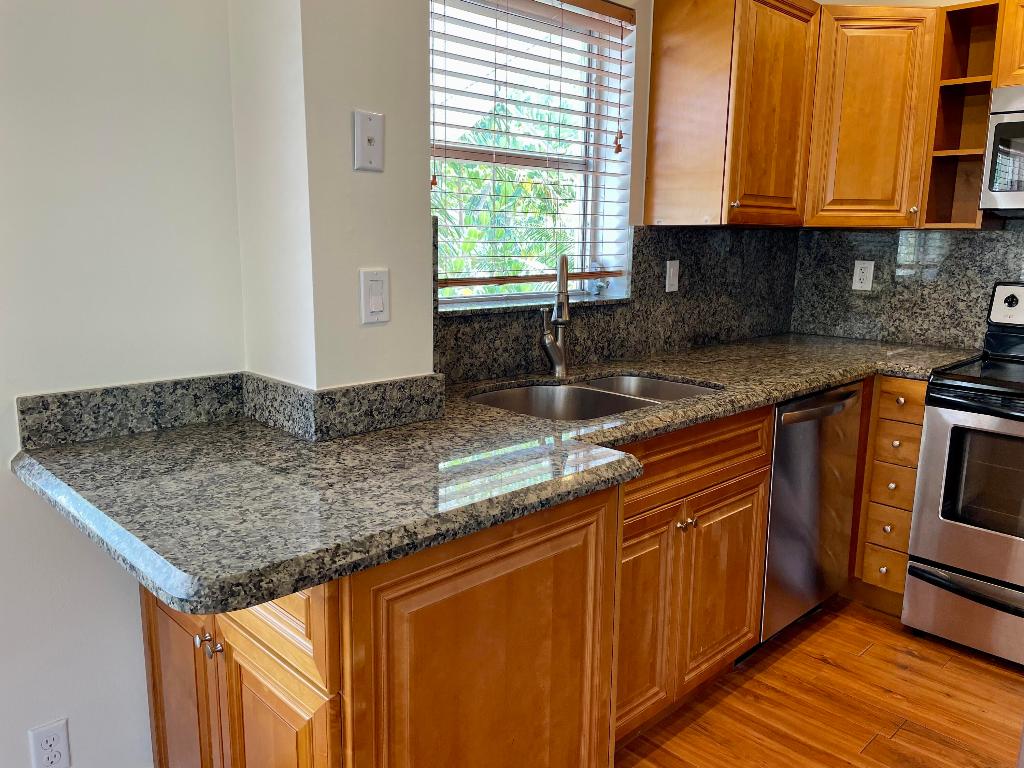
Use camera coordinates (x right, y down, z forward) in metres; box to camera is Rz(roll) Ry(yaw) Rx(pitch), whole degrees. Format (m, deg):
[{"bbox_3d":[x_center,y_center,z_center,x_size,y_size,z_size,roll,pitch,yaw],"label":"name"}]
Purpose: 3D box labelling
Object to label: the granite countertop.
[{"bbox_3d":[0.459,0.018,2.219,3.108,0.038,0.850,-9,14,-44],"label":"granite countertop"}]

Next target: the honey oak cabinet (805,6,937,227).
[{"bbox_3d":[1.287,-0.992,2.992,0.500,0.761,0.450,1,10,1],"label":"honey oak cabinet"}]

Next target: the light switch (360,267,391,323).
[{"bbox_3d":[-0.280,-0.181,1.581,0.070,0.114,0.010,-9,14,-44],"label":"light switch"}]

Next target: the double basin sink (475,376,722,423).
[{"bbox_3d":[0.216,0.139,2.120,0.750,0.205,0.470,-9,14,-44],"label":"double basin sink"}]

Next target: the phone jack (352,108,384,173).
[{"bbox_3d":[-0.280,-0.479,1.524,0.070,0.114,0.010,-9,14,-44],"label":"phone jack"}]

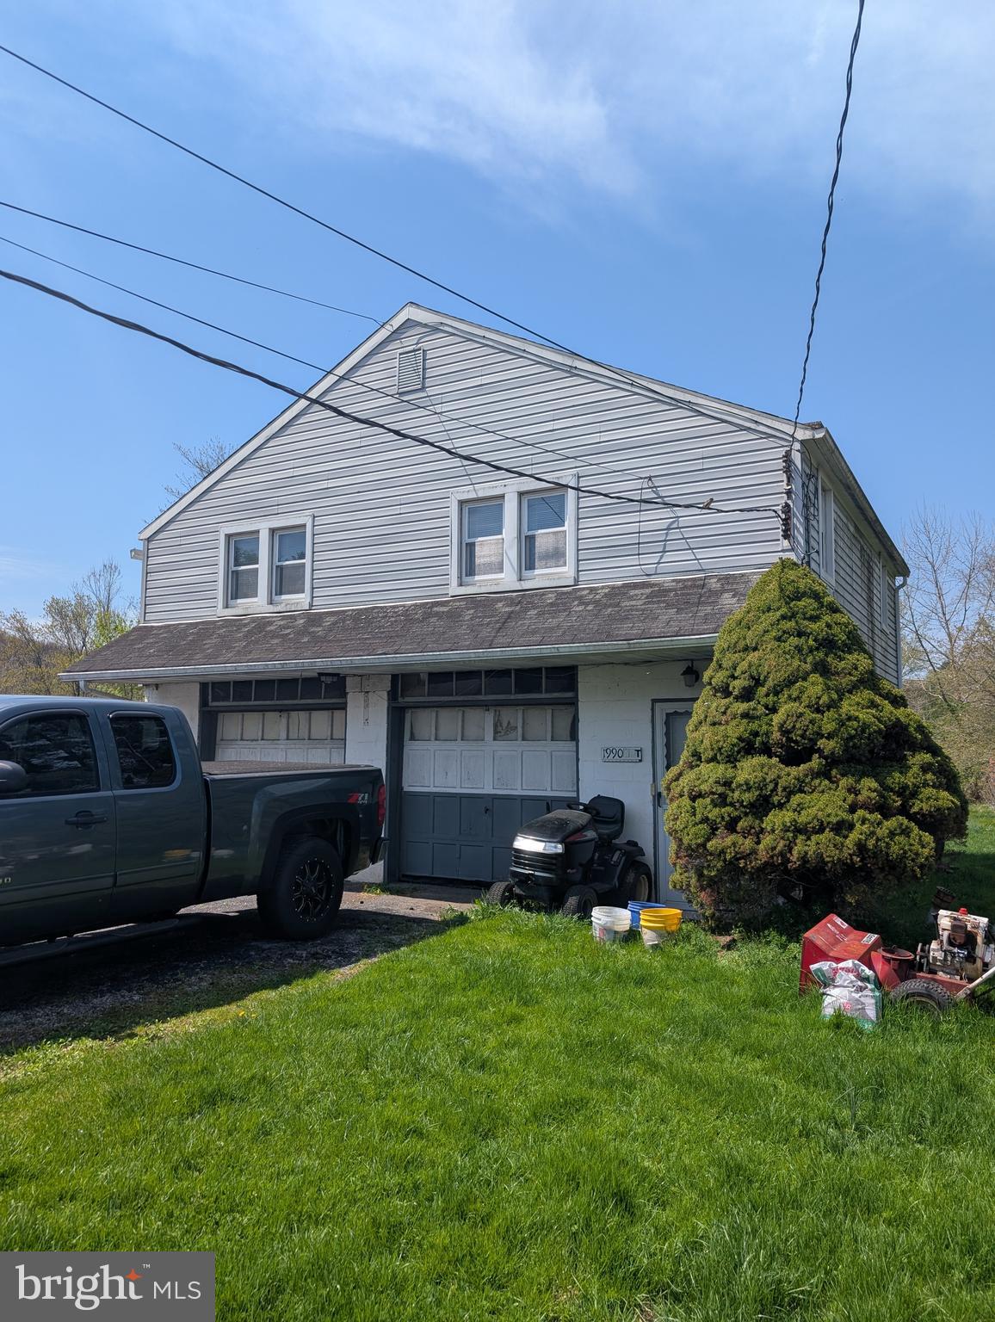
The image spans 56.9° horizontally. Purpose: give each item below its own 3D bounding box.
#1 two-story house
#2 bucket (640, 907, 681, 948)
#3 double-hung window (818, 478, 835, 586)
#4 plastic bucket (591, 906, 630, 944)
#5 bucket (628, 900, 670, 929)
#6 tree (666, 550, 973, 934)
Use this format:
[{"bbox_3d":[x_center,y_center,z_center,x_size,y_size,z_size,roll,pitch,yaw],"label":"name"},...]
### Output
[{"bbox_3d":[0.797,-0.594,14.198,9.450,6.880,10.000,-3,-5,29],"label":"two-story house"},{"bbox_3d":[1.199,2.030,6.705,0.305,0.370,0.305,0,-5,0],"label":"bucket"},{"bbox_3d":[3.577,-1.394,9.913,0.120,1.160,1.050,-3,-5,29],"label":"double-hung window"},{"bbox_3d":[0.875,2.108,7.005,0.305,0.370,0.305,0,-5,0],"label":"plastic bucket"},{"bbox_3d":[1.171,2.074,7.085,0.305,0.370,0.305,0,-5,0],"label":"bucket"},{"bbox_3d":[2.617,0.720,7.490,2.450,3.200,2.400,0,-5,0],"label":"tree"}]

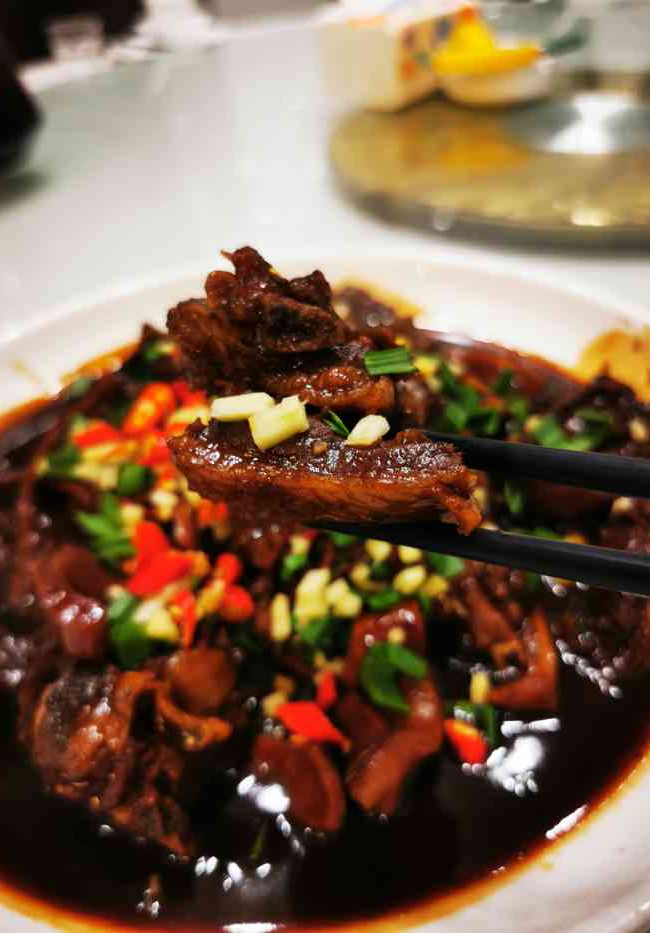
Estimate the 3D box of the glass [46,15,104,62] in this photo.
[{"bbox_3d":[-0.342,-0.584,1.000,0.074,0.062,0.074,-3,40,0],"label":"glass"}]

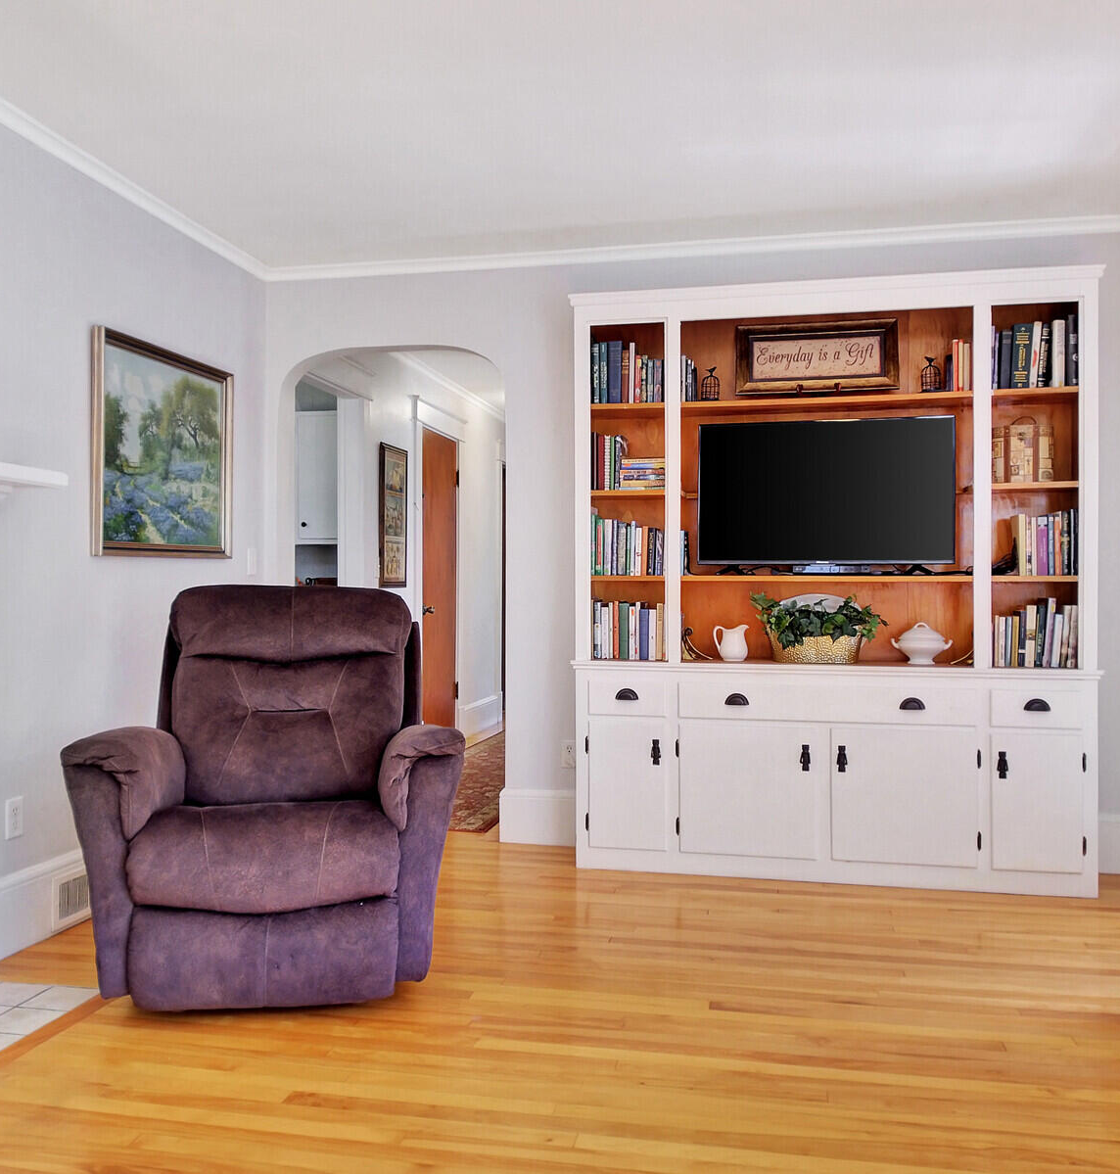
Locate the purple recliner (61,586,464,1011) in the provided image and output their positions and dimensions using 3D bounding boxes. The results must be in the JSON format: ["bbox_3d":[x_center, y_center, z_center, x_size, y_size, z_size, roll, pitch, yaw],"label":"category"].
[{"bbox_3d":[-0.822,0.536,2.990,1.041,1.082,0.959,0,0,-8],"label":"purple recliner"}]

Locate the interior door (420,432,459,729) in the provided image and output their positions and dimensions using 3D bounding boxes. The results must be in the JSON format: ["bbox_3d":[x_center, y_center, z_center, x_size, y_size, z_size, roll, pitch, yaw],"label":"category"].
[{"bbox_3d":[-0.779,0.046,6.410,0.042,2.041,0.665,0,0,12],"label":"interior door"}]

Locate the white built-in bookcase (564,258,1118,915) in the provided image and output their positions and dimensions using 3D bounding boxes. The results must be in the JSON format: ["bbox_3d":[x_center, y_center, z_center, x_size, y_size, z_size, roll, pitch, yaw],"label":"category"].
[{"bbox_3d":[0.988,-0.014,3.789,1.875,2.189,0.365,0,0,12],"label":"white built-in bookcase"}]

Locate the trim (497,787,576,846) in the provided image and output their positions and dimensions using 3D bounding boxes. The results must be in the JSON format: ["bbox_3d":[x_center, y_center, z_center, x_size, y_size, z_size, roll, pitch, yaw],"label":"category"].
[{"bbox_3d":[-0.066,0.962,4.187,0.365,0.227,0.020,0,0,12],"label":"trim"}]

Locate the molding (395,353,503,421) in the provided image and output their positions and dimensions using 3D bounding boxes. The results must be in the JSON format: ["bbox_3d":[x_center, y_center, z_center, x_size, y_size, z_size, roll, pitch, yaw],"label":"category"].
[{"bbox_3d":[-0.680,-1.336,6.731,0.055,0.060,2.562,0,0,12],"label":"molding"}]

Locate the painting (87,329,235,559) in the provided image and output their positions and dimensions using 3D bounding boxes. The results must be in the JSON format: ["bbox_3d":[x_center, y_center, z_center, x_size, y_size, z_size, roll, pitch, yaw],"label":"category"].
[{"bbox_3d":[-1.436,-0.481,3.653,0.035,0.749,0.812,0,0,12],"label":"painting"}]

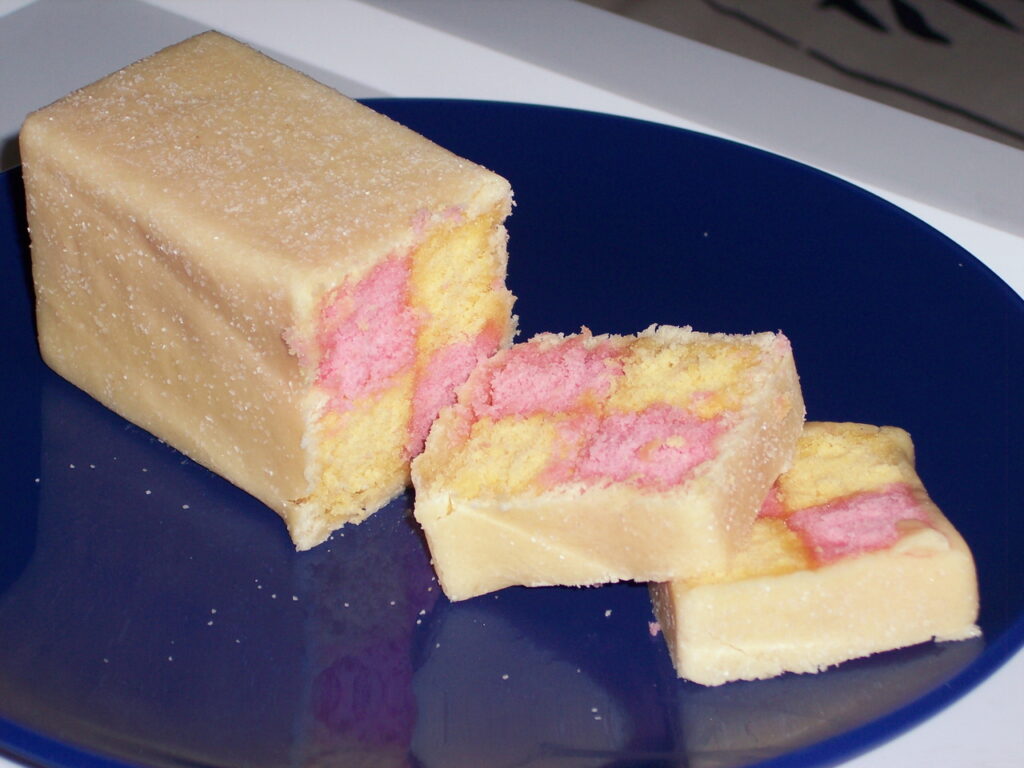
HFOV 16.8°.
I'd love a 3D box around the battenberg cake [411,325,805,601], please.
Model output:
[{"bbox_3d":[0.021,0.015,0.687,0.061,0.023,0.057,-2,31,22],"label":"battenberg cake"}]

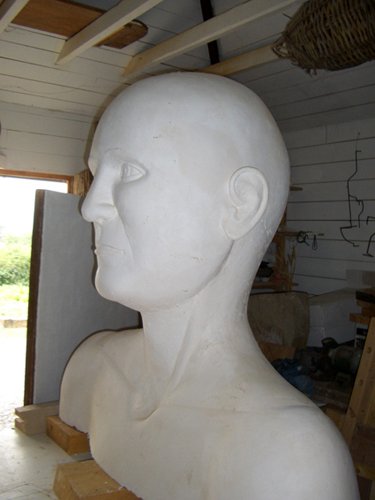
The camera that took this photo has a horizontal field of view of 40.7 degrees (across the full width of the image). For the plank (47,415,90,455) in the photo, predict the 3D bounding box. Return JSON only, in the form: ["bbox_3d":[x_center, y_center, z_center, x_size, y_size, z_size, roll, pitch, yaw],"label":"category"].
[{"bbox_3d":[-0.777,1.211,3.338,0.155,0.125,0.390,-1,4,-35],"label":"plank"}]

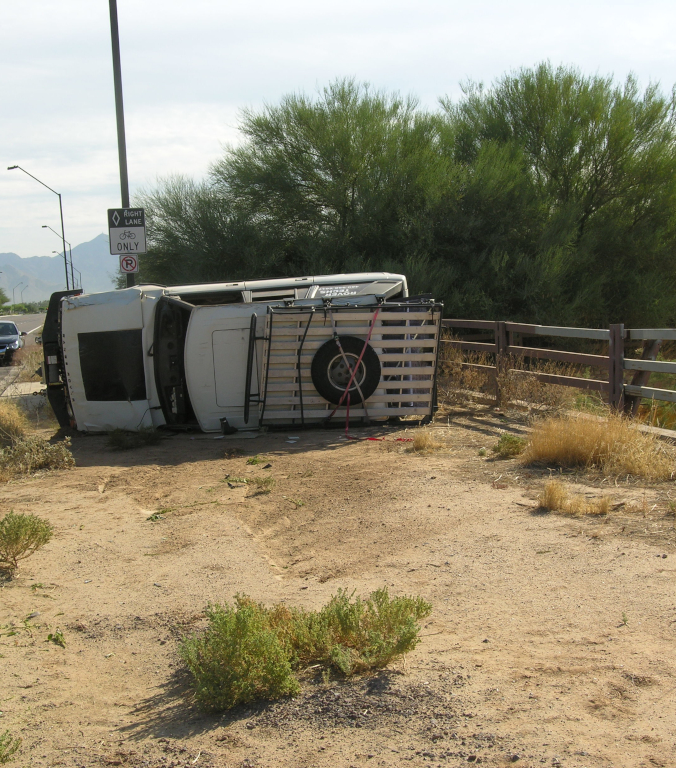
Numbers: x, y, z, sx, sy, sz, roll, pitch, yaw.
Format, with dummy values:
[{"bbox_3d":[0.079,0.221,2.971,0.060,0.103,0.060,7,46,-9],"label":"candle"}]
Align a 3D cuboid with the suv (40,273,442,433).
[{"bbox_3d":[-1.243,-0.445,14.407,4.750,1.800,2.080,-2,8,3],"label":"suv"}]

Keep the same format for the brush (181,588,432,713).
[{"bbox_3d":[-0.091,1.006,4.668,0.970,0.350,0.650,-3,4,0],"label":"brush"}]

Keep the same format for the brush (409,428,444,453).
[{"bbox_3d":[0.901,0.534,11.421,0.330,0.200,0.270,-3,4,0],"label":"brush"}]

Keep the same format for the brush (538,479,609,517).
[{"bbox_3d":[1.631,0.754,7.898,0.480,0.220,0.320,-3,4,0],"label":"brush"}]

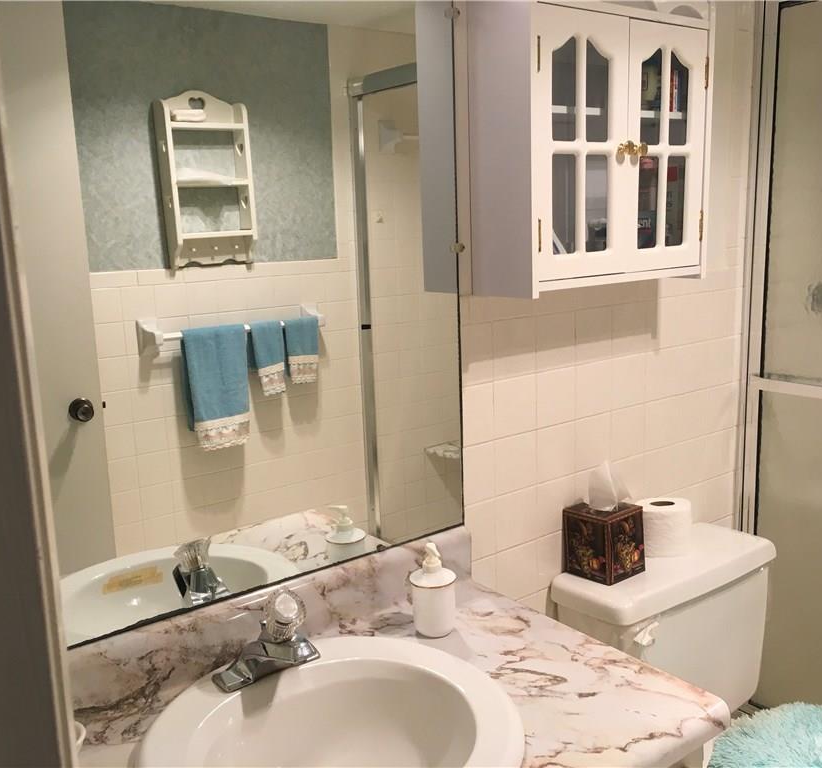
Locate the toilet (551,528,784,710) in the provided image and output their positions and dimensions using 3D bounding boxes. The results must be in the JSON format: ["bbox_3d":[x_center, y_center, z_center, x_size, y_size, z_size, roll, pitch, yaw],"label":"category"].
[{"bbox_3d":[0.686,0.754,1.609,0.515,0.740,0.690,-10,13,-36],"label":"toilet"}]

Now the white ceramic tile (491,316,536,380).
[{"bbox_3d":[0.189,-0.065,1.576,0.108,0.108,0.011,-10,13,-36],"label":"white ceramic tile"}]

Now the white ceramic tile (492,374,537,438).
[{"bbox_3d":[0.192,0.042,1.596,0.108,0.108,0.011,-10,13,-36],"label":"white ceramic tile"}]

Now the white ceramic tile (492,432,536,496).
[{"bbox_3d":[0.194,0.147,1.602,0.108,0.108,0.008,-10,13,-37],"label":"white ceramic tile"}]

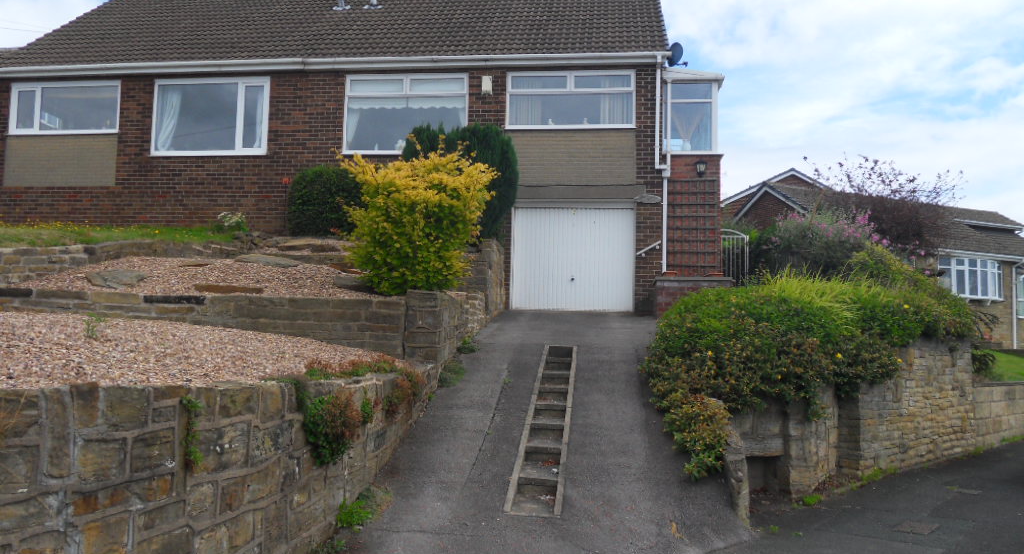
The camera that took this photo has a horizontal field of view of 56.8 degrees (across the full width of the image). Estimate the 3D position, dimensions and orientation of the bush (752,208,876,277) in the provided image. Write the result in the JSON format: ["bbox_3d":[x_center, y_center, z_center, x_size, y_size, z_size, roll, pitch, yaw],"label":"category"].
[{"bbox_3d":[4.985,-0.552,15.600,1.950,1.150,1.500,1,-4,10],"label":"bush"}]

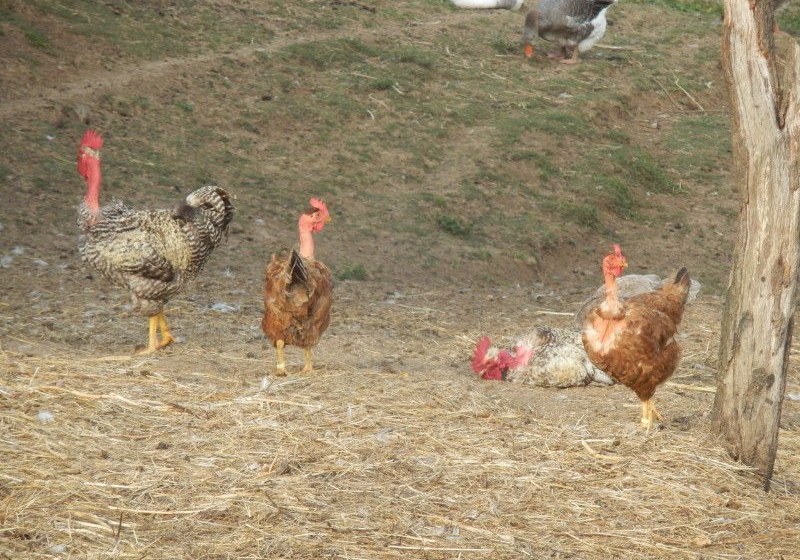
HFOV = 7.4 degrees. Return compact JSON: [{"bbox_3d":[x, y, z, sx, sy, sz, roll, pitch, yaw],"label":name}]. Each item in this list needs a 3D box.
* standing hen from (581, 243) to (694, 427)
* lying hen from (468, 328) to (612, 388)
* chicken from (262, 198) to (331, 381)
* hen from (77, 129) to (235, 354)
[{"bbox_3d":[0.559,0.137,14.700,0.200,0.430,0.350,4,7,41],"label":"standing hen"},{"bbox_3d":[0.380,0.195,15.700,0.400,0.155,0.240,-2,5,-23],"label":"lying hen"},{"bbox_3d":[-0.261,0.019,15.700,0.185,0.440,0.350,1,5,12],"label":"chicken"},{"bbox_3d":[-0.646,-0.102,16.300,0.430,0.585,0.220,2,5,24],"label":"hen"}]

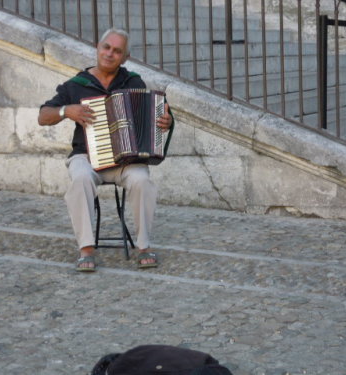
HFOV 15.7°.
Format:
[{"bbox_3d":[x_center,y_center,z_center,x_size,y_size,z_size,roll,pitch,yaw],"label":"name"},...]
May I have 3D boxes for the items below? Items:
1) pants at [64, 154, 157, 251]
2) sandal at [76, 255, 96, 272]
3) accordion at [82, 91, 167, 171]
[{"bbox_3d":[-0.360,0.045,7.000,0.500,0.530,0.600,-2,7,-5],"label":"pants"},{"bbox_3d":[-0.465,0.391,6.800,0.110,0.085,0.280,-2,7,0],"label":"sandal"},{"bbox_3d":[-0.258,-0.320,6.900,0.465,0.430,0.220,-5,-3,-1],"label":"accordion"}]

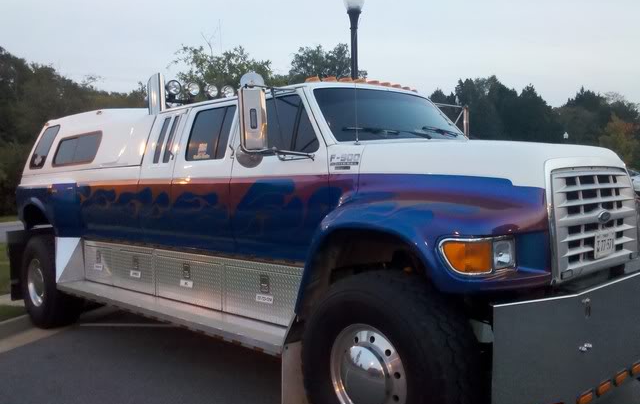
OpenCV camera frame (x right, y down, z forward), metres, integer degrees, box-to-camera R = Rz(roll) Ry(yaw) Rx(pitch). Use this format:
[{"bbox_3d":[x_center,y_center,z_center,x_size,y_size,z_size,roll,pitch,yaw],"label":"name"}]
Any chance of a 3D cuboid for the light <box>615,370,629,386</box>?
[{"bbox_3d":[1.748,1.019,3.210,0.155,0.056,0.030,-3,2,-39],"label":"light"}]

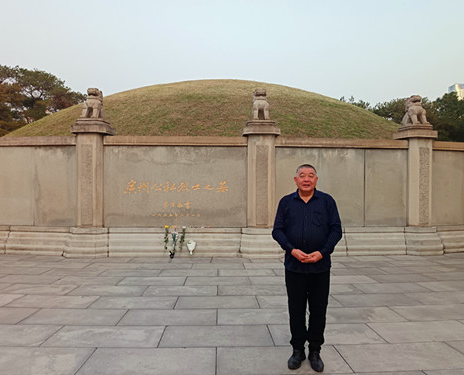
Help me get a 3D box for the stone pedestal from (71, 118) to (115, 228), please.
[{"bbox_3d":[-2.949,-0.311,8.017,0.762,2.252,0.570,0,1,5],"label":"stone pedestal"}]

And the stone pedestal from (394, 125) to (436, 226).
[{"bbox_3d":[4.169,-0.267,8.542,0.762,2.257,0.570,0,1,-11],"label":"stone pedestal"}]

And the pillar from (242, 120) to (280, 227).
[{"bbox_3d":[0.634,-0.298,8.116,0.762,2.250,0.570,0,1,-4],"label":"pillar"}]

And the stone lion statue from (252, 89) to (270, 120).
[{"bbox_3d":[0.639,-1.762,8.102,0.360,0.678,0.450,0,1,-4],"label":"stone lion statue"}]

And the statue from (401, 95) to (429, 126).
[{"bbox_3d":[4.173,-1.735,8.528,0.360,0.678,0.450,0,1,-11],"label":"statue"}]

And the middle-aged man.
[{"bbox_3d":[0.643,0.663,3.246,0.580,1.710,0.340,0,1,9],"label":"middle-aged man"}]

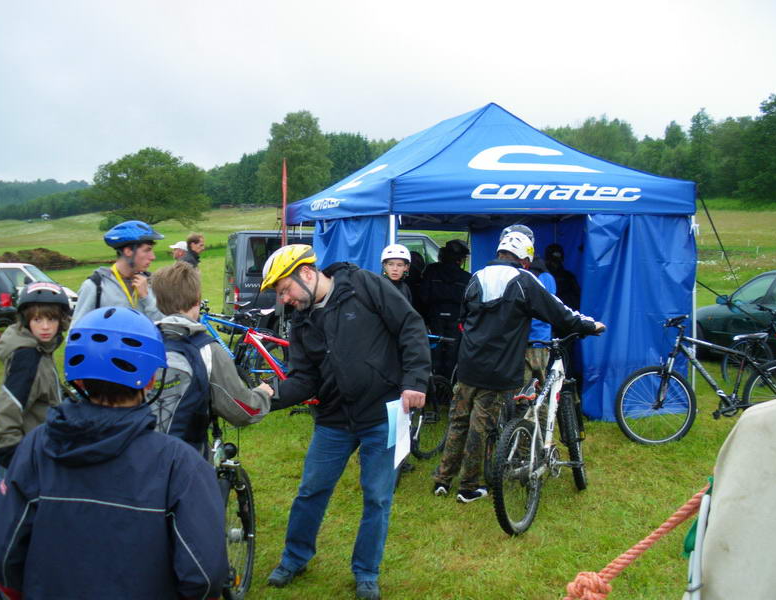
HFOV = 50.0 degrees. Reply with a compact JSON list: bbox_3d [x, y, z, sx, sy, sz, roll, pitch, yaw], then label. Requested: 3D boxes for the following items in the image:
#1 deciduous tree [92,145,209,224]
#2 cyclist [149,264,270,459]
[{"bbox_3d":[-33.990,-16.367,119.074,17.308,11.077,16.442,-2,5,-16],"label":"deciduous tree"},{"bbox_3d":[-0.849,0.633,3.789,0.550,1.631,0.580,3,6,40],"label":"cyclist"}]

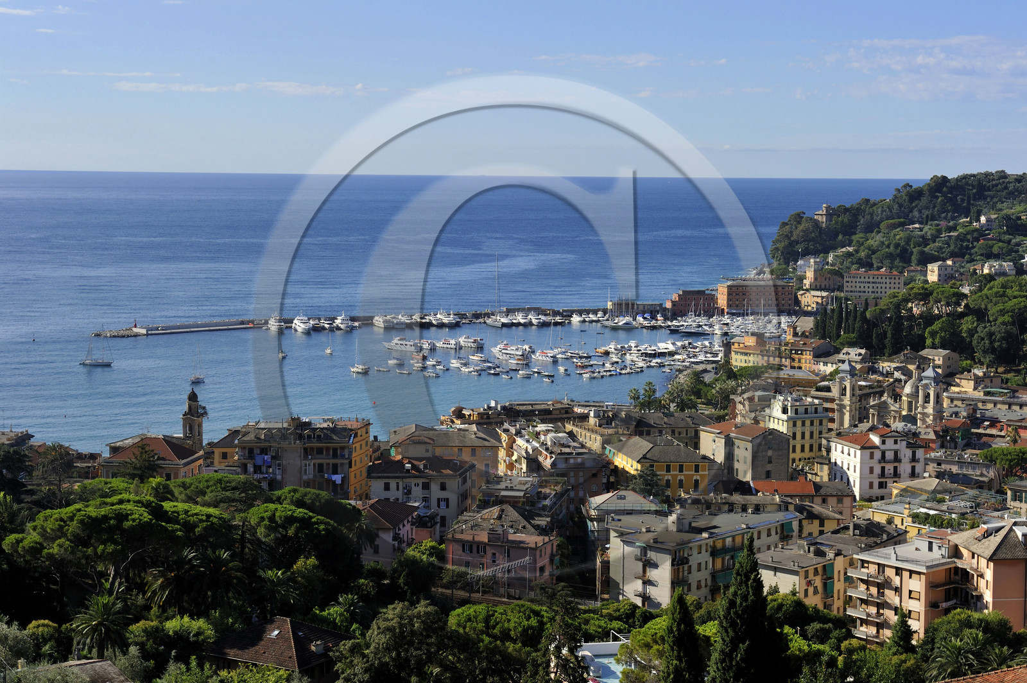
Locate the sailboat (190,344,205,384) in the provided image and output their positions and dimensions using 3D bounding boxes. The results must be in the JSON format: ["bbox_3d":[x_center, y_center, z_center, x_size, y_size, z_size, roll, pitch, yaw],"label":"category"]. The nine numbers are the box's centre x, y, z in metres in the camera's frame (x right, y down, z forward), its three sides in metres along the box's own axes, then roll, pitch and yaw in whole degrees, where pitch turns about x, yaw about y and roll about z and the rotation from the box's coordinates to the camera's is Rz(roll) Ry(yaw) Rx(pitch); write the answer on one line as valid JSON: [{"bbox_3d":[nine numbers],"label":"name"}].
[{"bbox_3d":[-134.491,8.910,754.058,3.700,16.000,12.000,2,6,17],"label":"sailboat"}]

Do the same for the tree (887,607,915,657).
[{"bbox_3d":[56.090,42.310,256.000,4.200,7.840,4.200,2,6,13],"label":"tree"}]

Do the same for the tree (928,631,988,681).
[{"bbox_3d":[51.990,37.640,208.000,7.200,7.050,7.200,2,6,14],"label":"tree"}]

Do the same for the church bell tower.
[{"bbox_3d":[-79.720,24.510,440.000,4.500,26.040,4.500,3,6,21],"label":"church bell tower"}]

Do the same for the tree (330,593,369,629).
[{"bbox_3d":[-23.331,40.153,252.415,6.000,8.500,6.000,0,6,-5],"label":"tree"}]

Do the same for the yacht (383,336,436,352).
[{"bbox_3d":[-57.840,1.050,961.720,27.000,7.200,6.800,5,7,37],"label":"yacht"}]

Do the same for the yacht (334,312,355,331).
[{"bbox_3d":[-93.600,-11.730,977.010,6.200,9.300,23.000,-1,6,-16],"label":"yacht"}]

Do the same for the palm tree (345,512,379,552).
[{"bbox_3d":[-27.494,36.224,318.537,6.800,11.000,6.800,0,6,-5],"label":"palm tree"}]

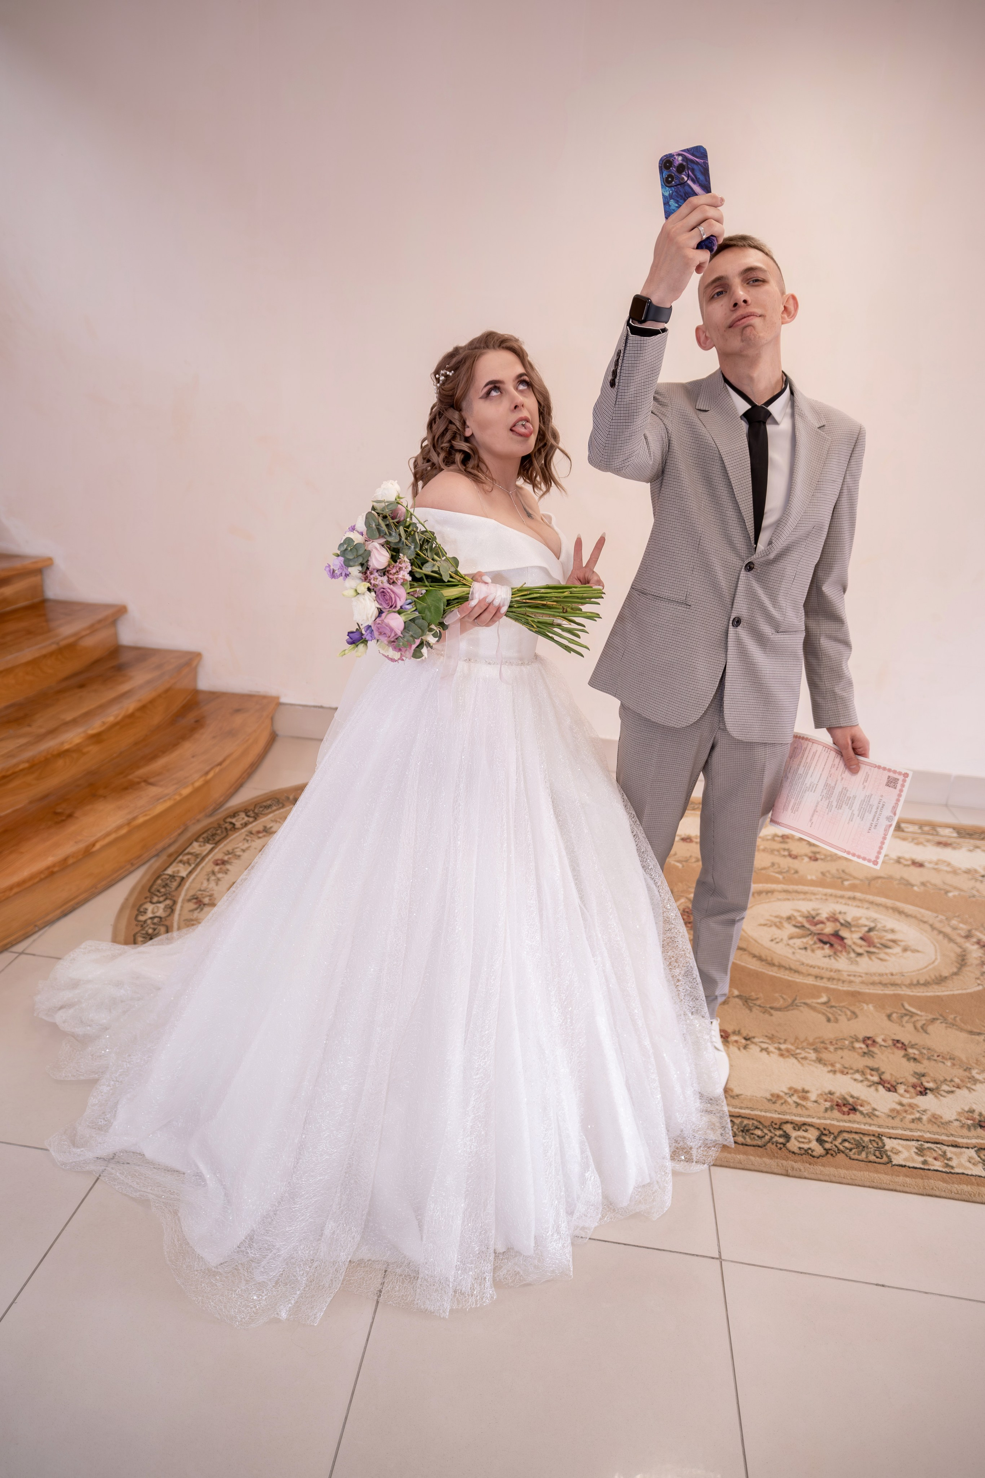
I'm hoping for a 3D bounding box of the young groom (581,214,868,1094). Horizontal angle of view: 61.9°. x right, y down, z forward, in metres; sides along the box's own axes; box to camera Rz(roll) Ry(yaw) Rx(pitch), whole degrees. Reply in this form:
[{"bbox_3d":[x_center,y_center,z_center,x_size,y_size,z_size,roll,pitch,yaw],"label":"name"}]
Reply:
[{"bbox_3d":[0.453,-0.059,1.690,0.634,1.765,0.440,3,22,-1],"label":"young groom"}]

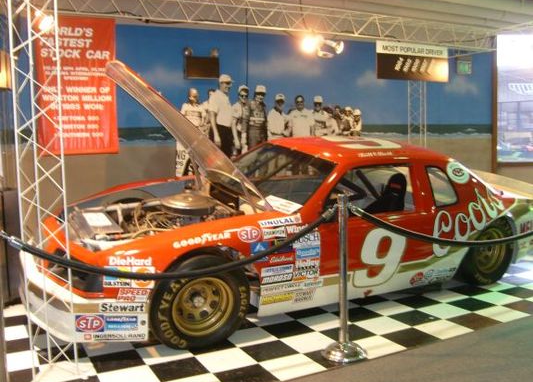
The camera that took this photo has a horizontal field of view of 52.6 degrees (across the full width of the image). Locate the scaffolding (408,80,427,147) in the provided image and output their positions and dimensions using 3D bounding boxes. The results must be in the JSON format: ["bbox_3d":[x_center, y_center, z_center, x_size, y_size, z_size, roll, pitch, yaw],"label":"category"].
[{"bbox_3d":[2.135,-0.681,7.607,0.270,2.600,0.250,-5,5,-29],"label":"scaffolding"}]

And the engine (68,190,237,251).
[{"bbox_3d":[-0.845,0.265,4.239,1.100,0.520,0.850,-5,5,-29],"label":"engine"}]

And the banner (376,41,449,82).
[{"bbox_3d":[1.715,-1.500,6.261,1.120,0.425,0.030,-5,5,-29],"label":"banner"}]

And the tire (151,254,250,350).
[{"bbox_3d":[-0.500,0.709,3.629,0.660,0.660,0.280,-5,5,-29],"label":"tire"}]

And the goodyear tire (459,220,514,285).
[{"bbox_3d":[1.972,0.513,4.993,0.660,0.660,0.280,-5,5,-29],"label":"goodyear tire"}]

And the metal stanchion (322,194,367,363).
[{"bbox_3d":[0.470,0.525,3.322,0.275,1.011,0.275,-2,5,0],"label":"metal stanchion"}]

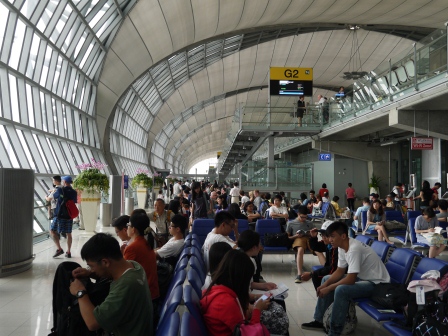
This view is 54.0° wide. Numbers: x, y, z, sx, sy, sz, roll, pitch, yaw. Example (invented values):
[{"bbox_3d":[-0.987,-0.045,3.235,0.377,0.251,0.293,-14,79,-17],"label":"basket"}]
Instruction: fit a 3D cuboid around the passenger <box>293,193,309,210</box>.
[{"bbox_3d":[2.454,1.439,14.400,0.800,1.200,0.500,0,-2,7],"label":"passenger"}]

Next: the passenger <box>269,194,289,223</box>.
[{"bbox_3d":[1.320,1.302,10.663,0.500,1.260,0.900,0,-2,-3],"label":"passenger"}]

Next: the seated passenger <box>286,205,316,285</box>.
[{"bbox_3d":[1.310,1.249,7.543,0.520,1.160,1.080,0,-2,-3],"label":"seated passenger"}]

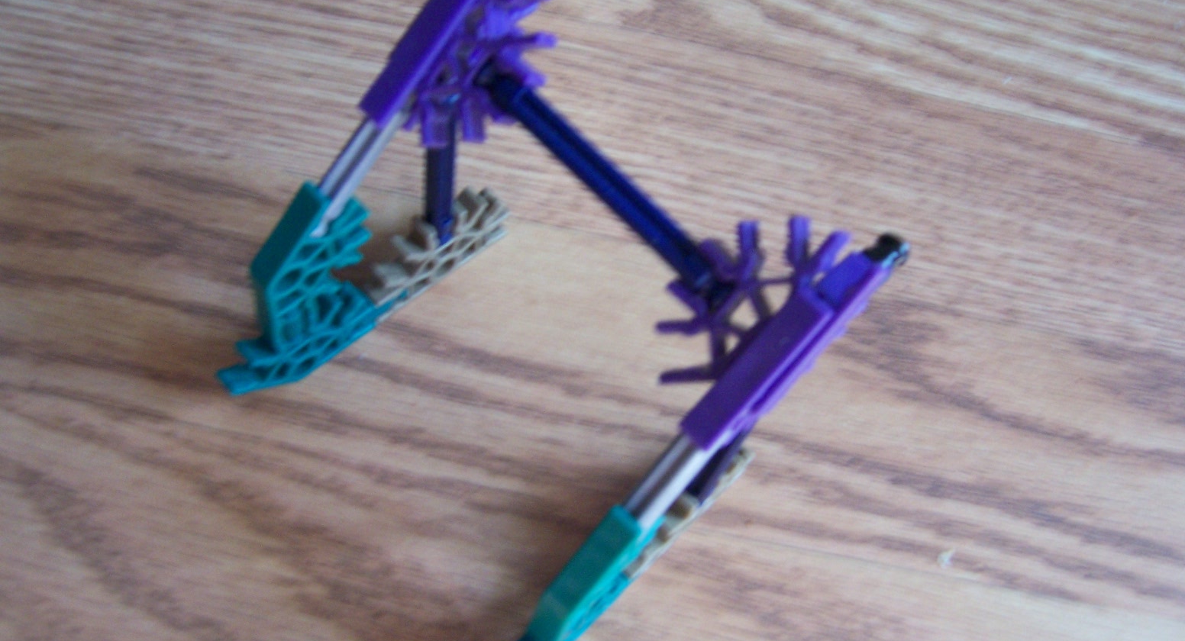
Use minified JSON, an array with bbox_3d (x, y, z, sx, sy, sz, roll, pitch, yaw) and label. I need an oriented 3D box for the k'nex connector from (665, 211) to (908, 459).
[{"bbox_3d":[0.026,-0.001,0.171,0.023,0.023,0.036,45,107,18],"label":"k'nex connector"}]

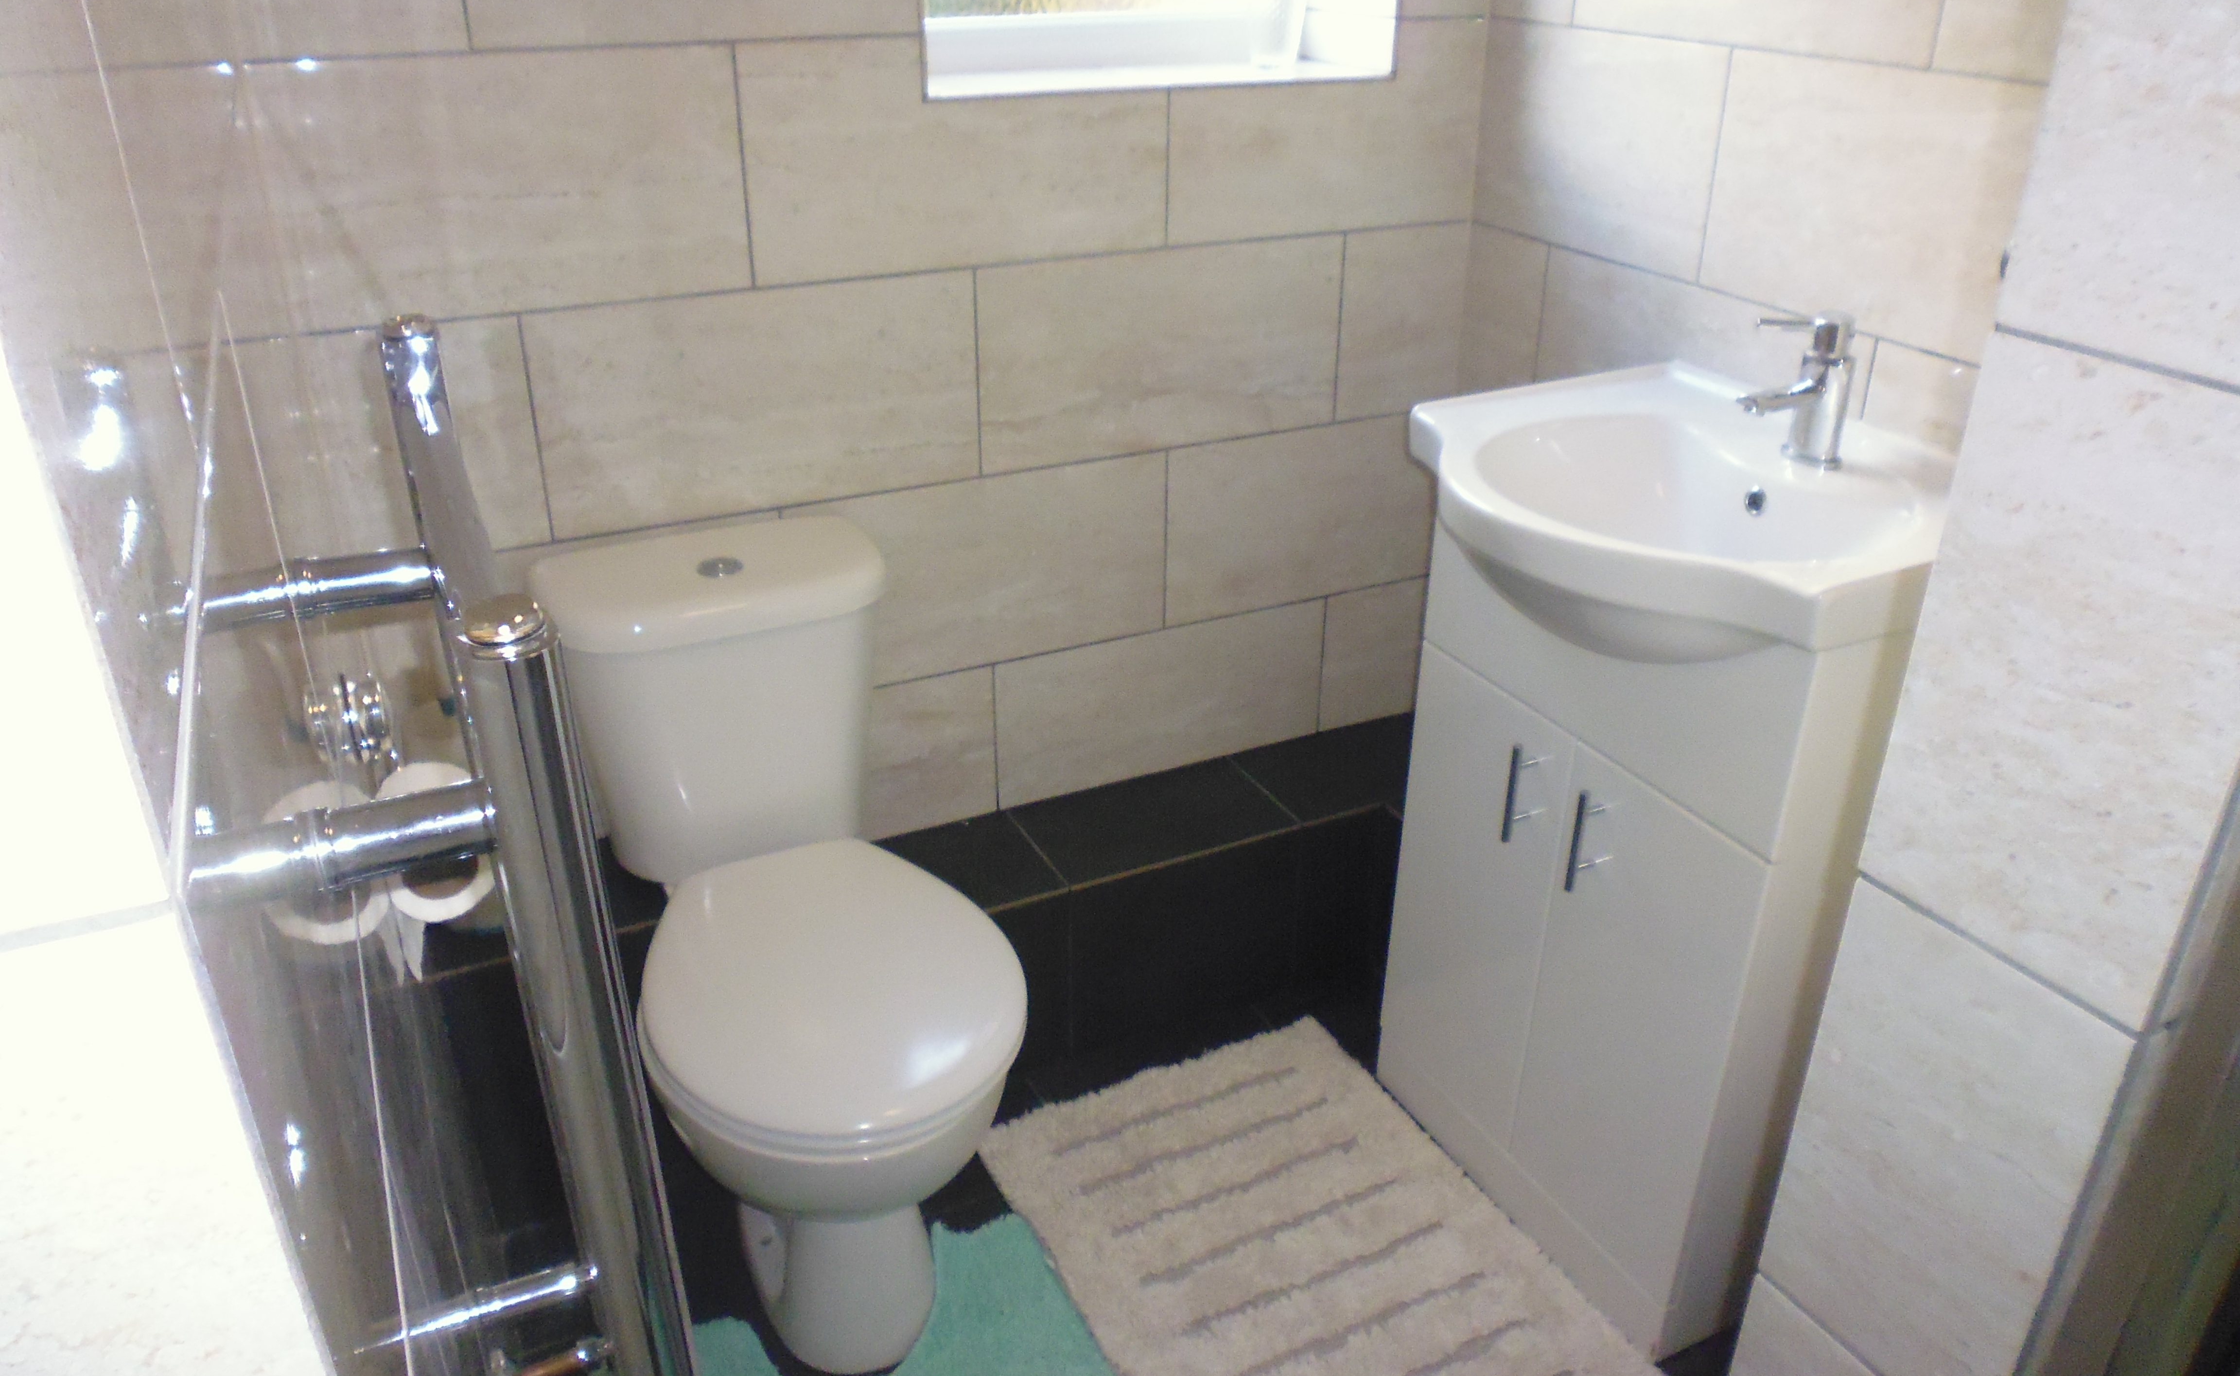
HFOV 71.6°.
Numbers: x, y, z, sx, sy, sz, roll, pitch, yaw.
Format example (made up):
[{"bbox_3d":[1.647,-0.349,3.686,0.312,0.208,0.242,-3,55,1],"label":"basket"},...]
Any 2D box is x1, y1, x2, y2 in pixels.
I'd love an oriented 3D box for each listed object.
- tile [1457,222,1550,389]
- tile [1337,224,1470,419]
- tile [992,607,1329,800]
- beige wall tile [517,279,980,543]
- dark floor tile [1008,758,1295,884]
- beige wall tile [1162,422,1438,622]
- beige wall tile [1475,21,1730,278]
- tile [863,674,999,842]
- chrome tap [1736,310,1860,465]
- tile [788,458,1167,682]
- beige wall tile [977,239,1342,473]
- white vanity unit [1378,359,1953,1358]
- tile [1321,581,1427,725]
[{"bbox_3d":[0.507,-0.474,2.037,0.010,0.252,0.156,-12,29,-23],"label":"tile"},{"bbox_3d":[0.376,-0.491,2.096,0.195,0.251,0.010,-12,29,-23],"label":"tile"},{"bbox_3d":[0.063,0.016,2.154,0.502,0.218,0.010,-12,29,-23],"label":"tile"},{"bbox_3d":[-0.396,-0.324,1.757,0.508,0.251,0.010,-12,29,-23],"label":"beige wall tile"},{"bbox_3d":[0.047,0.182,2.119,0.346,0.010,0.210,-12,29,-23],"label":"dark floor tile"},{"bbox_3d":[0.261,-0.242,2.159,0.449,0.251,0.010,-12,29,-23],"label":"beige wall tile"},{"bbox_3d":[0.562,-0.649,1.820,0.010,0.252,0.410,-12,29,-23],"label":"beige wall tile"},{"bbox_3d":[-0.393,0.114,1.981,0.508,0.231,0.010,-12,29,-23],"label":"tile"},{"bbox_3d":[0.642,-0.280,1.457,0.140,0.140,0.053,-12,29,-23],"label":"chrome tap"},{"bbox_3d":[-0.169,-0.149,1.970,0.508,0.251,0.010,-12,29,-23],"label":"tile"},{"bbox_3d":[0.059,-0.420,1.929,0.502,0.252,0.010,-12,29,-23],"label":"beige wall tile"},{"bbox_3d":[0.539,0.184,1.645,0.488,0.888,0.544,-12,29,-23],"label":"white vanity unit"},{"bbox_3d":[0.378,-0.051,2.288,0.191,0.218,0.010,-12,29,-23],"label":"tile"}]

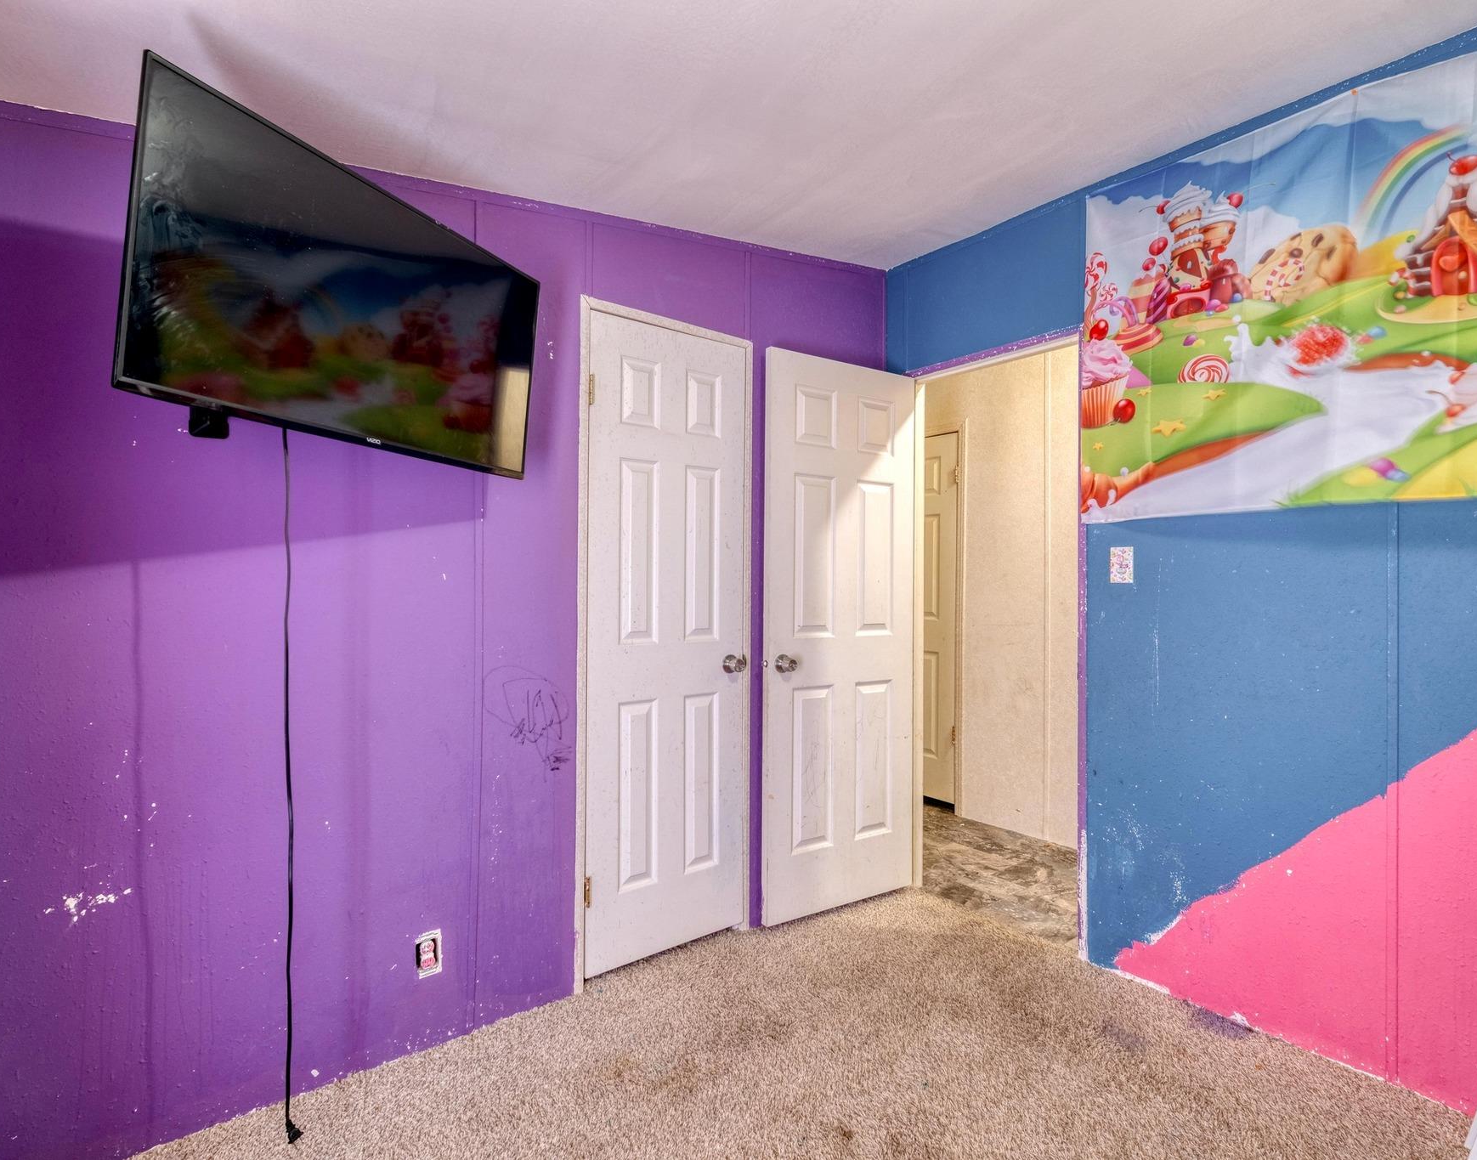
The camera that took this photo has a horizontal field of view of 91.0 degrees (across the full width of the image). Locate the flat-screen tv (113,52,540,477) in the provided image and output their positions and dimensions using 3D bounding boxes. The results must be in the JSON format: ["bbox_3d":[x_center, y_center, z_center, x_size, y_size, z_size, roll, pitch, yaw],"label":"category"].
[{"bbox_3d":[-0.830,-0.587,1.652,0.060,0.558,0.962,6,0,26],"label":"flat-screen tv"}]

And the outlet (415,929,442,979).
[{"bbox_3d":[-0.827,1.003,1.940,0.067,0.112,0.010,1,-1,-37],"label":"outlet"}]

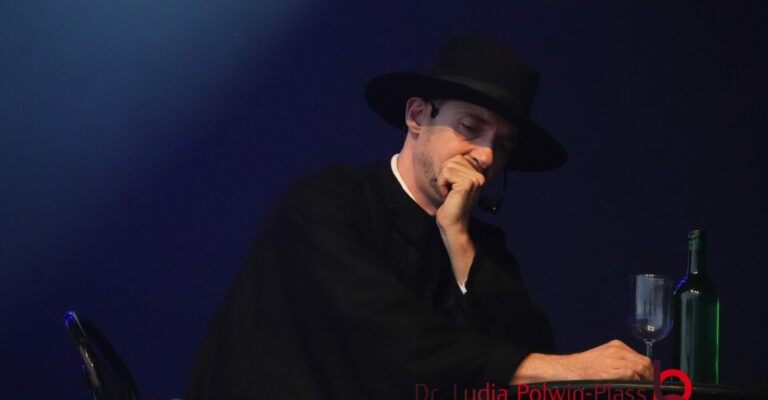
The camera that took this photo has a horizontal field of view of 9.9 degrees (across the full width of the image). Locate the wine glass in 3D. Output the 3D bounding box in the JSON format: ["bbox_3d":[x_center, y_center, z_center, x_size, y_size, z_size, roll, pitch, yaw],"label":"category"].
[{"bbox_3d":[0.442,0.228,7.350,0.078,0.200,0.078,0,-7,0],"label":"wine glass"}]

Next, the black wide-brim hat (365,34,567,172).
[{"bbox_3d":[0.160,-0.178,7.400,0.372,0.138,0.345,5,-25,44],"label":"black wide-brim hat"}]

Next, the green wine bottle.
[{"bbox_3d":[0.512,0.198,7.228,0.075,0.300,0.075,0,-8,0],"label":"green wine bottle"}]

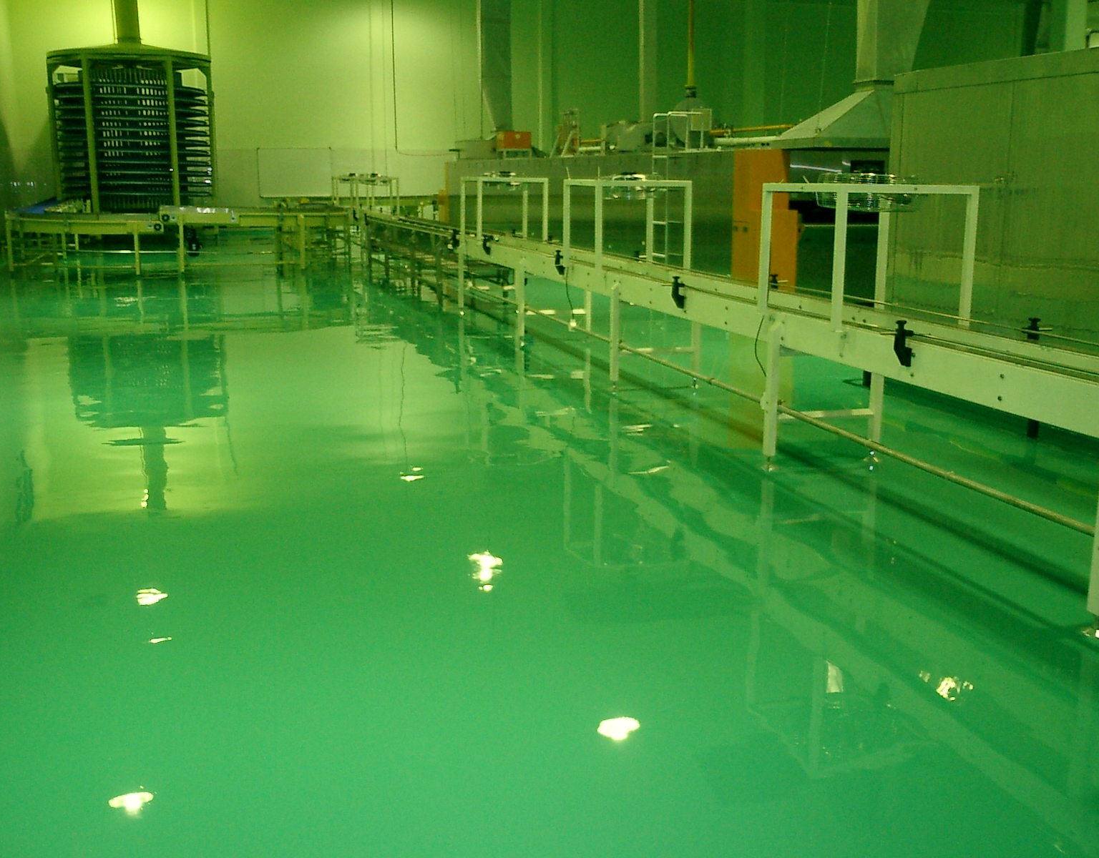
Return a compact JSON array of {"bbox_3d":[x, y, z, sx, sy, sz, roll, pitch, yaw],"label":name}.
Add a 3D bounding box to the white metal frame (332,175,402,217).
[{"bbox_3d":[-3.201,-4.045,20.485,0.639,0.660,3.607,-3,12,-16],"label":"white metal frame"}]

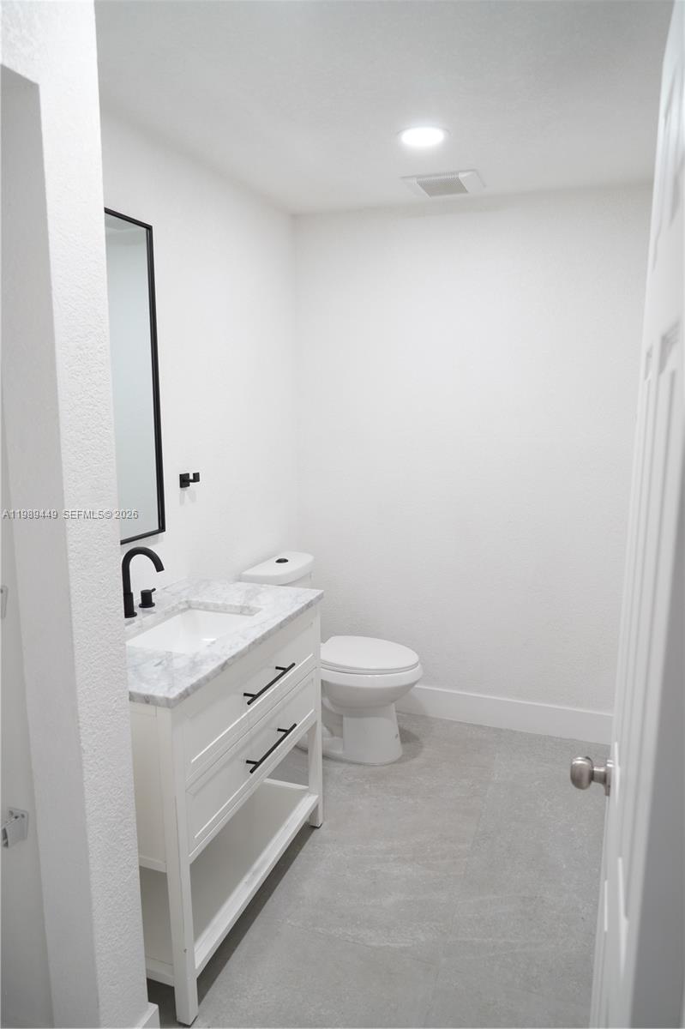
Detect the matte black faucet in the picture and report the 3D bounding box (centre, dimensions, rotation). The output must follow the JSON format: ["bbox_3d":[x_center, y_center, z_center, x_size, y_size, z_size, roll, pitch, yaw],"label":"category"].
[{"bbox_3d":[-0.620,0.210,2.113,0.169,0.225,0.260,3,11,20],"label":"matte black faucet"}]

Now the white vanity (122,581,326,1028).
[{"bbox_3d":[-0.480,0.776,2.160,0.546,0.909,0.920,3,11,20],"label":"white vanity"}]

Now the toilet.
[{"bbox_3d":[0.001,0.651,3.110,0.752,0.820,0.420,3,11,20],"label":"toilet"}]

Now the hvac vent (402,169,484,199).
[{"bbox_3d":[0.409,-1.314,2.746,0.292,0.026,0.245,3,11,20],"label":"hvac vent"}]

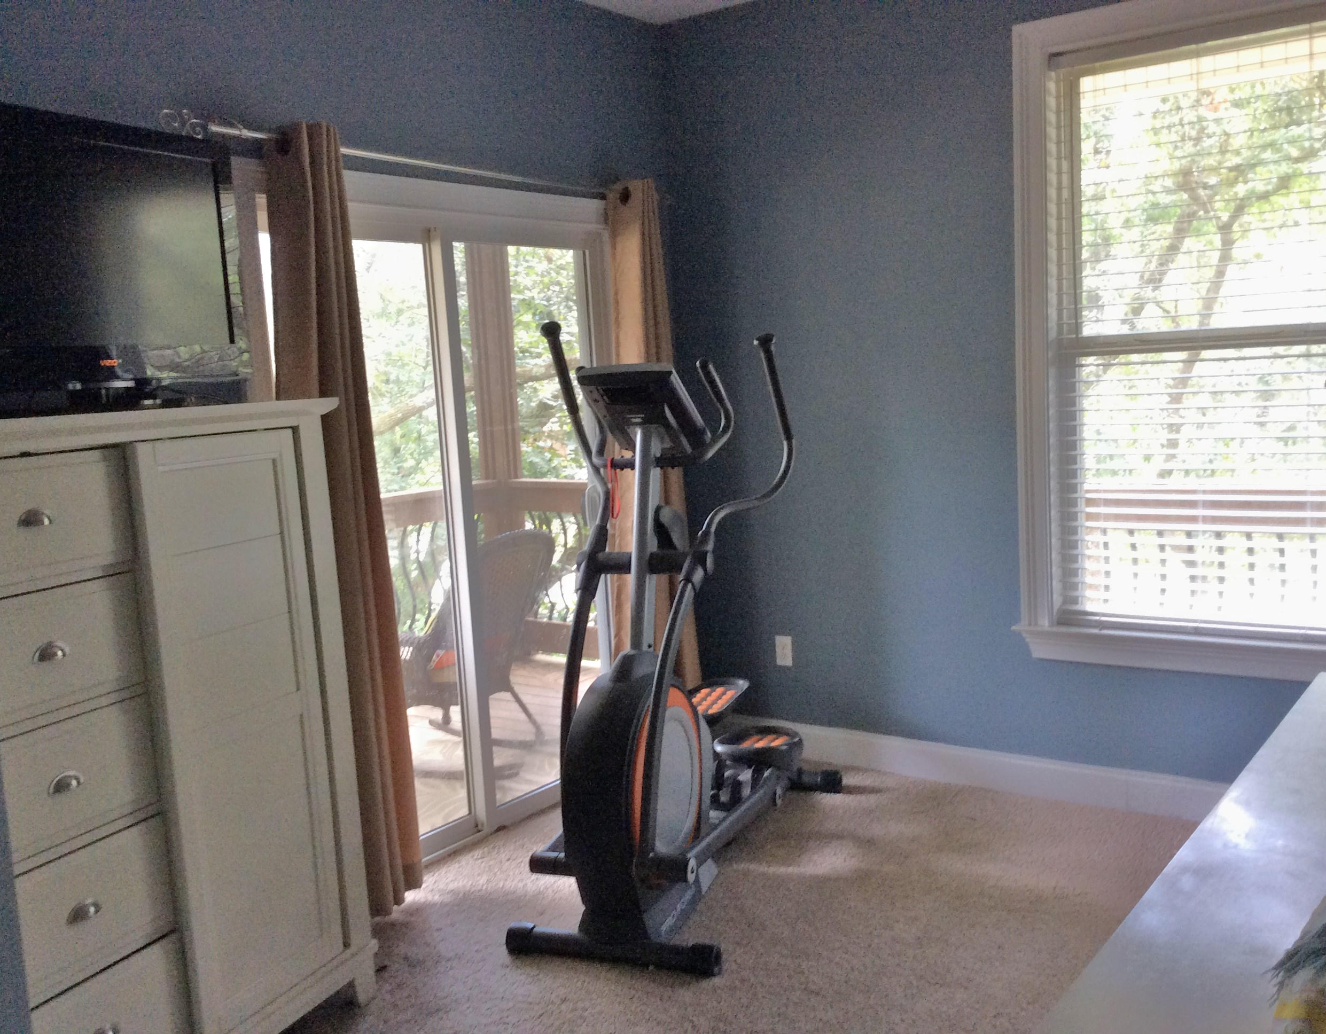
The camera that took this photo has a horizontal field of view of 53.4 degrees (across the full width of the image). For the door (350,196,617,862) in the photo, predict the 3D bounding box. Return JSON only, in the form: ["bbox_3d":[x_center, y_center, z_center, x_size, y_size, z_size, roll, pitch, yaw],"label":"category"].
[{"bbox_3d":[-0.657,0.012,4.222,0.120,2.080,1.680,1,8,37],"label":"door"}]

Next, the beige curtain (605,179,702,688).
[{"bbox_3d":[-0.018,-0.143,4.853,0.140,2.170,0.370,1,8,37],"label":"beige curtain"}]

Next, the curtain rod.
[{"bbox_3d":[-0.613,-1.065,4.051,0.090,0.090,2.100,1,8,37],"label":"curtain rod"}]

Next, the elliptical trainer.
[{"bbox_3d":[0.063,0.229,3.896,0.630,1.640,1.510,-1,7,18],"label":"elliptical trainer"}]

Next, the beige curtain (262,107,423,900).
[{"bbox_3d":[-0.882,0.024,3.675,0.150,2.190,0.340,1,8,37],"label":"beige curtain"}]

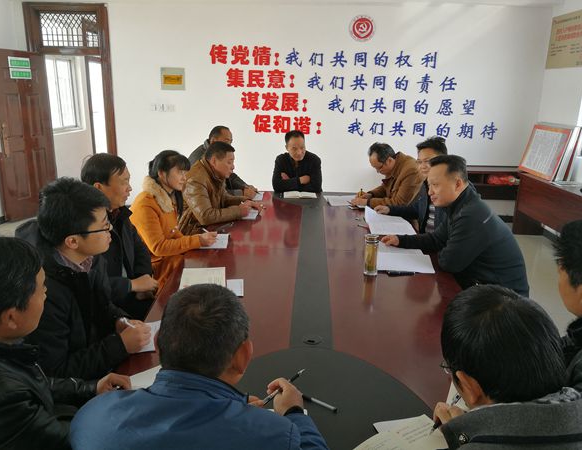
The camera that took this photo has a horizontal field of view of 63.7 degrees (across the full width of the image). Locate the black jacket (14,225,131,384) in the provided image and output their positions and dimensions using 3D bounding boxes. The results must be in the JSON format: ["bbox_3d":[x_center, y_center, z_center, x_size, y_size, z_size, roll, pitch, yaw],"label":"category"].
[{"bbox_3d":[-0.796,0.344,1.706,0.470,0.630,0.480,1,16,0],"label":"black jacket"}]

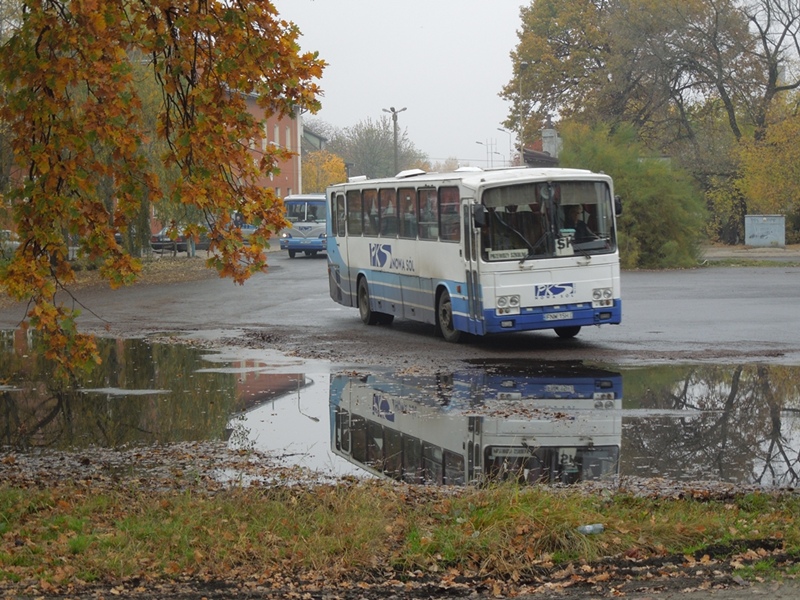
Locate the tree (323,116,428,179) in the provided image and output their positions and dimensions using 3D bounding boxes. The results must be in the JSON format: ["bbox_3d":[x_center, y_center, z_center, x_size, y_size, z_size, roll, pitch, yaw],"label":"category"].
[{"bbox_3d":[-2.850,-14.850,210.000,12.300,13.050,11.500,0,3,0],"label":"tree"}]

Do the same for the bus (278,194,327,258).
[{"bbox_3d":[-3.970,-3.810,92.200,2.500,3.060,10.500,0,3,6],"label":"bus"}]

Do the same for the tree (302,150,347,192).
[{"bbox_3d":[-7.200,-10.150,168.000,4.700,7.950,4.700,0,3,0],"label":"tree"}]

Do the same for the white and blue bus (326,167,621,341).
[{"bbox_3d":[1.048,-0.994,36.153,2.520,3.120,11.200,-4,4,-16],"label":"white and blue bus"}]

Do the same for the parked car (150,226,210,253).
[{"bbox_3d":[-11.400,-3.300,96.000,1.740,1.420,4.450,1,3,20],"label":"parked car"}]

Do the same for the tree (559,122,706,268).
[{"bbox_3d":[9.600,-4.340,74.700,6.100,6.000,5.700,0,3,0],"label":"tree"}]

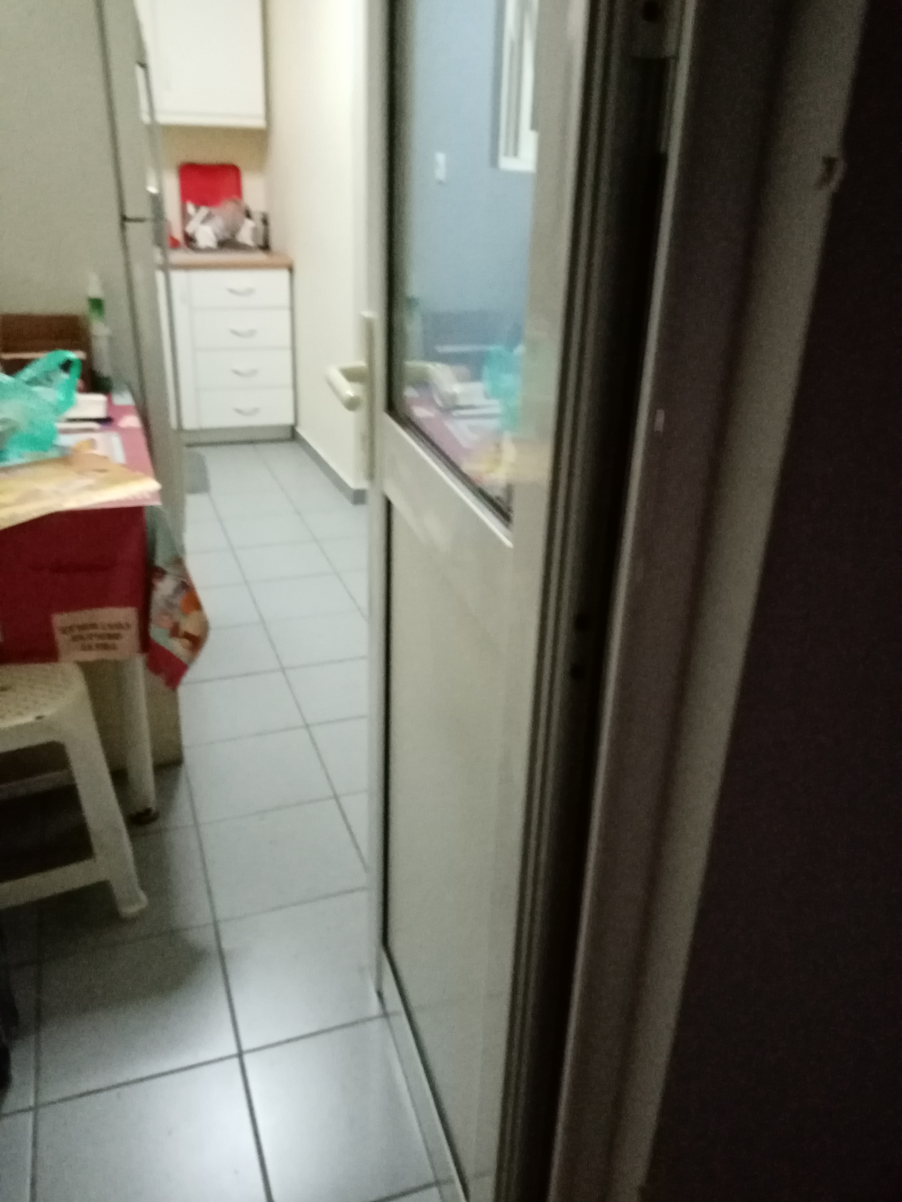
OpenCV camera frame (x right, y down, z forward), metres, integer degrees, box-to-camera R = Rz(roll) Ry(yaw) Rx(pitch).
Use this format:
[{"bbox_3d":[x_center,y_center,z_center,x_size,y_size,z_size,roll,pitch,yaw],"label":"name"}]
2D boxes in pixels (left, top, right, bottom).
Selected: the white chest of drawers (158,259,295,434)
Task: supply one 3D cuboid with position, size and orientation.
[{"bbox_3d":[-1.133,-1.303,4.544,0.572,0.748,0.556,-7,28,-20],"label":"white chest of drawers"}]

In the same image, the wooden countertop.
[{"bbox_3d":[-1.103,-1.653,4.371,0.581,0.035,0.581,-7,28,-20],"label":"wooden countertop"}]

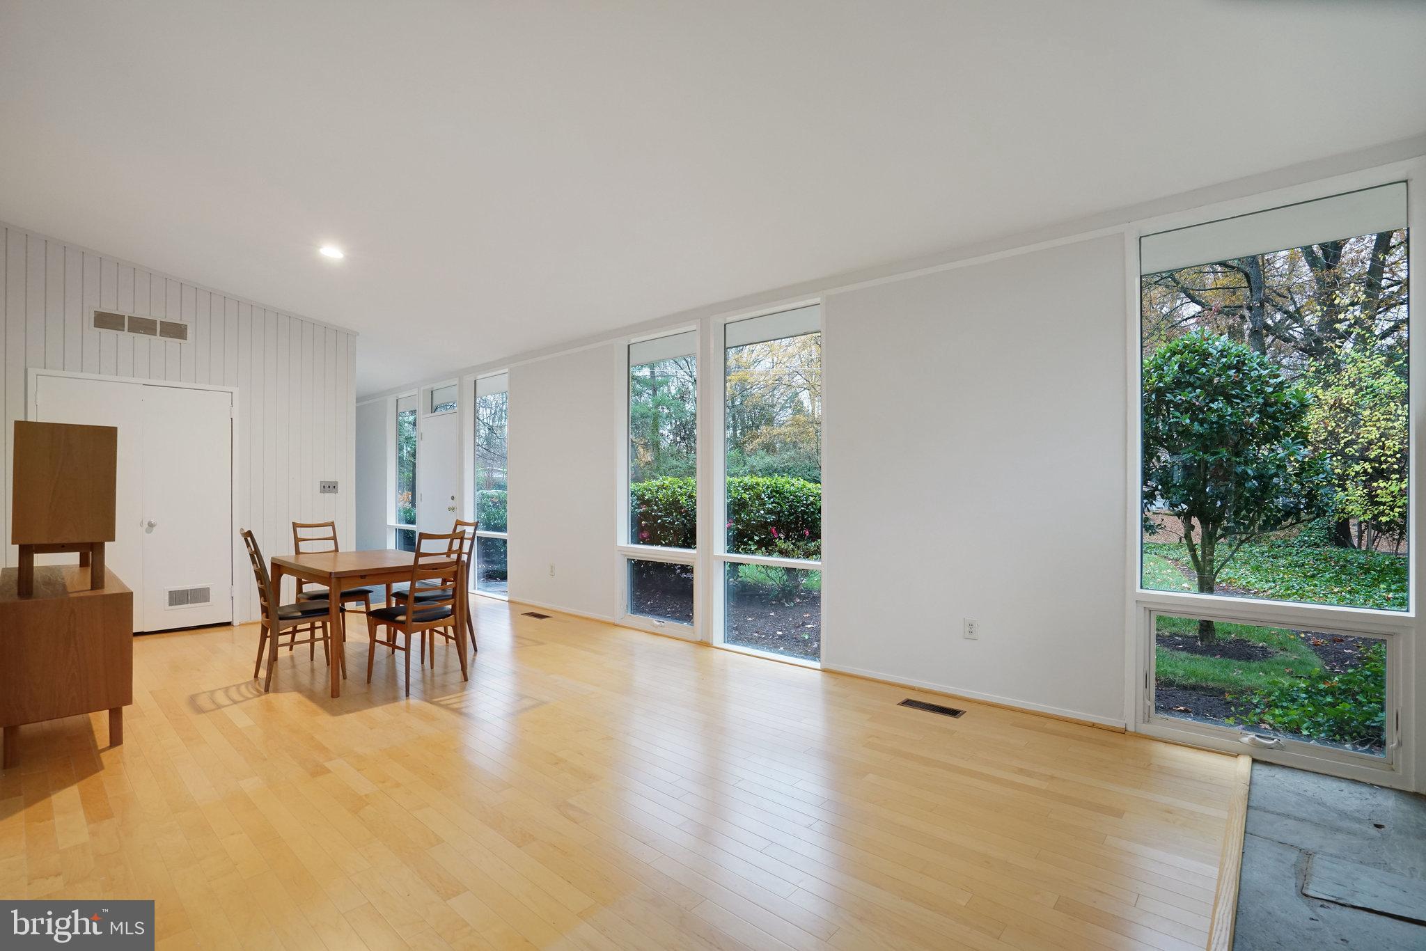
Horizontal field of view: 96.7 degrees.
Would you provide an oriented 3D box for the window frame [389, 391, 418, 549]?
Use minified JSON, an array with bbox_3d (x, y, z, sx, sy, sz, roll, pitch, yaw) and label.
[{"bbox_3d":[-4.016,0.111,8.309,0.910,2.450,0.130,0,0,40],"label":"window frame"}]

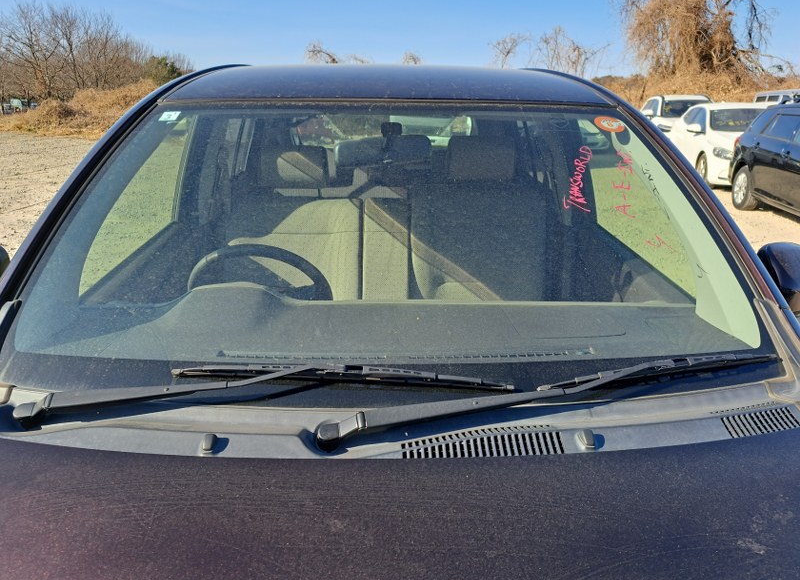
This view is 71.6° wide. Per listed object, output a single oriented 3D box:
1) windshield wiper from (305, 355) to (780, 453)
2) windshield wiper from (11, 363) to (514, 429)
[{"bbox_3d":[0.250,0.162,0.837,0.752,0.075,0.080,-3,19,-11],"label":"windshield wiper"},{"bbox_3d":[-0.202,0.157,0.834,0.755,0.075,0.090,0,19,-1],"label":"windshield wiper"}]

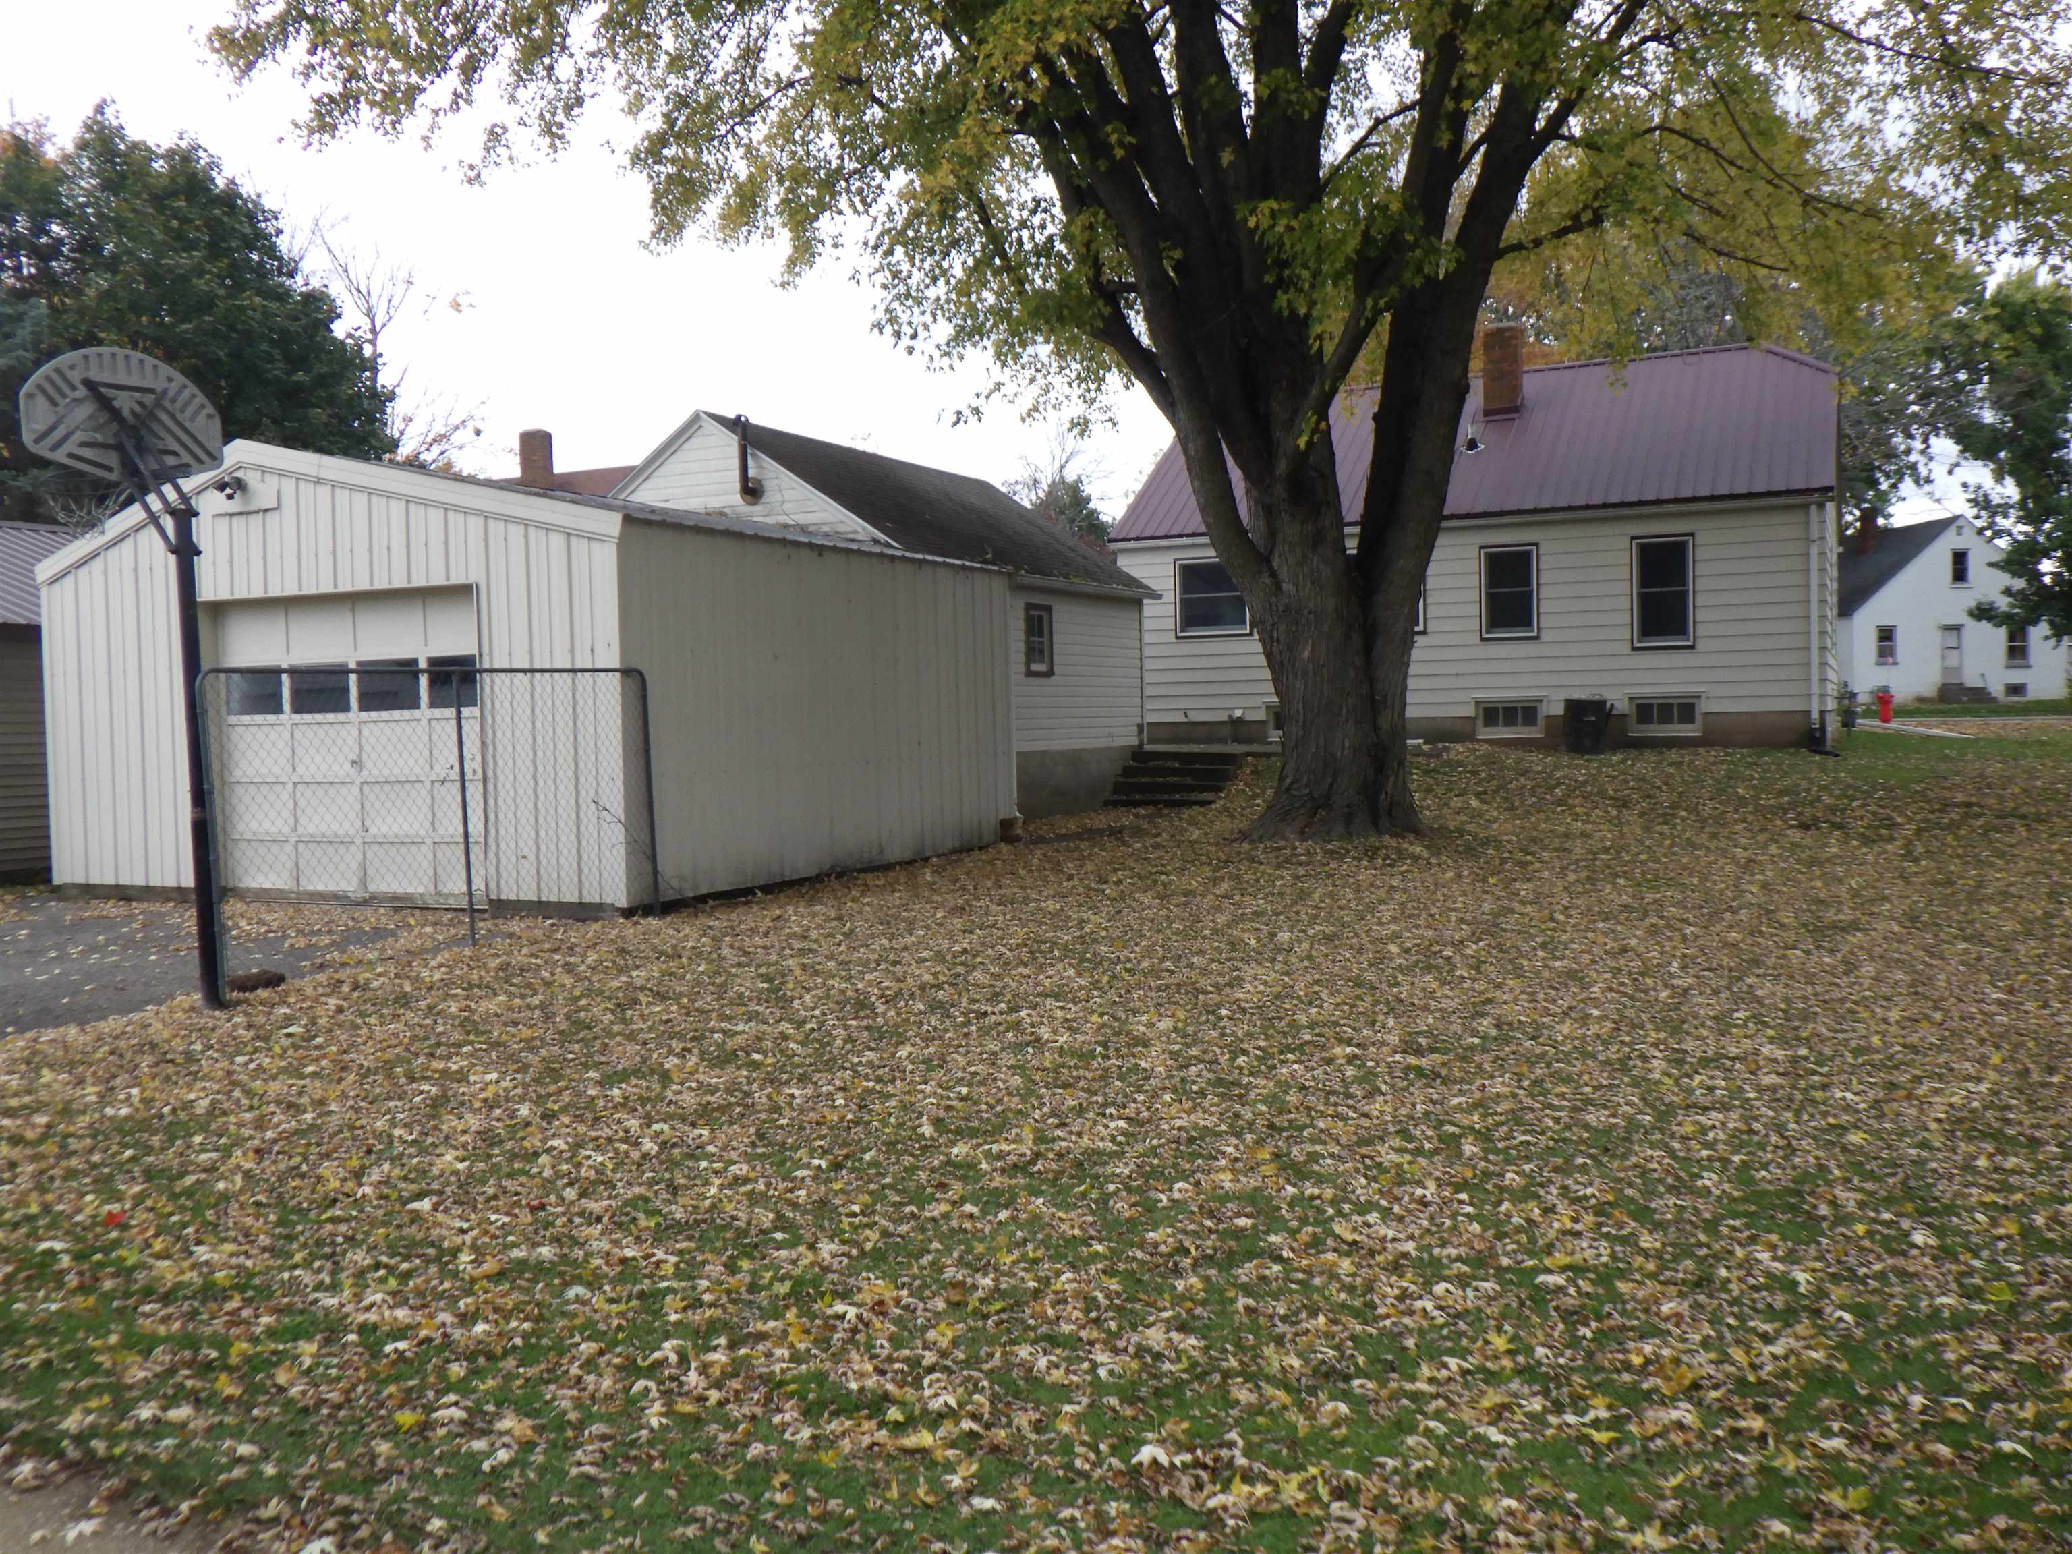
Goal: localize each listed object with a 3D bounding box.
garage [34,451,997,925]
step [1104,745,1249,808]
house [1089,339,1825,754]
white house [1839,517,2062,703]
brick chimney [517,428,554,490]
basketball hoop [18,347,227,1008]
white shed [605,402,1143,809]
[{"bbox_3d":[-4.541,-1.004,16.561,6.550,3.800,6.650,0,2,25],"label":"garage"},{"bbox_3d":[1.929,0.040,22.835,1.650,0.700,1.350,0,2,27],"label":"step"},{"bbox_3d":[7.184,-3.470,26.782,10.200,5.950,7.000,0,2,27],"label":"house"},{"bbox_3d":[32.206,-6.201,64.447,8.830,6.660,9.500,-2,2,-10],"label":"white house"},{"bbox_3d":[-9.981,-6.358,33.500,0.480,1.250,0.480,0,2,27],"label":"brick chimney"},{"bbox_3d":[-5.265,-0.614,9.875,1.370,3.800,1.120,0,3,38],"label":"basketball hoop"},{"bbox_3d":[-2.113,-1.890,22.294,5.250,4.760,6.450,0,2,27],"label":"white shed"}]

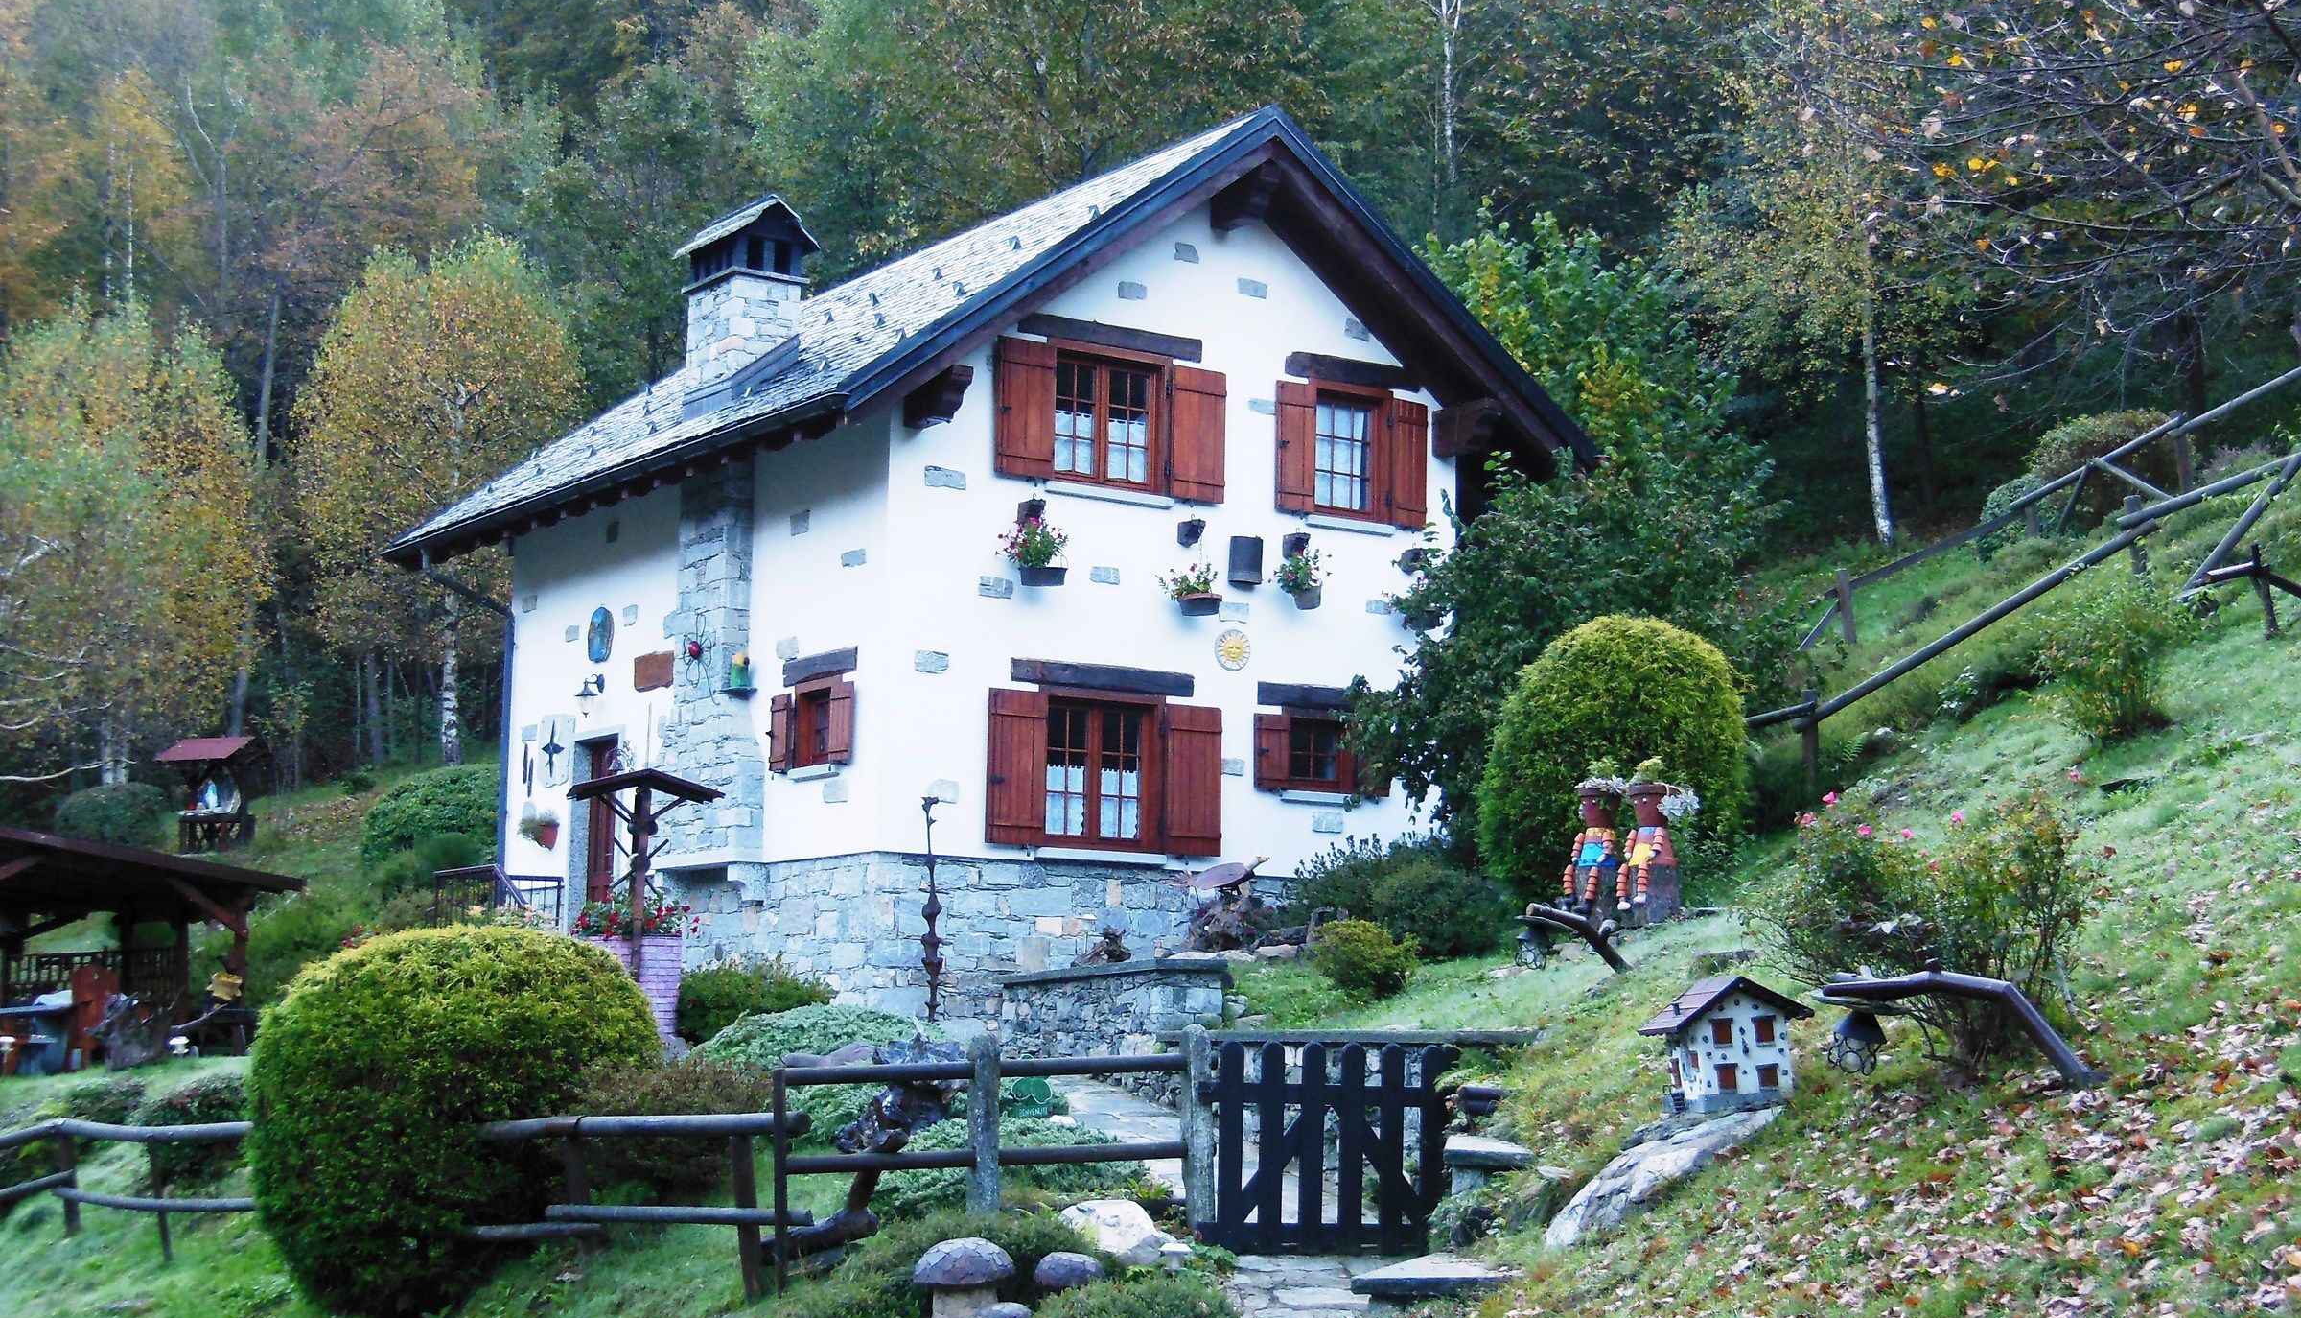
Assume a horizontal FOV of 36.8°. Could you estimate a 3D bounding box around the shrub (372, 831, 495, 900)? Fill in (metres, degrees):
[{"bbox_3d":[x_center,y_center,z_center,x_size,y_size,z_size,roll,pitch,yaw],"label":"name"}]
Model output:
[{"bbox_3d":[-7.281,2.066,35.000,1.300,0.800,1.100,2,-8,-12],"label":"shrub"}]

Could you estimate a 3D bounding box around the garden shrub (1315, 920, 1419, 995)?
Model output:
[{"bbox_3d":[1.398,1.940,22.400,0.660,0.510,0.620,1,-7,0],"label":"garden shrub"}]

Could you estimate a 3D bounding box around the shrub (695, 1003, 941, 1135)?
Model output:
[{"bbox_3d":[-2.015,2.496,21.000,1.500,0.800,1.250,1,-8,-5],"label":"shrub"}]

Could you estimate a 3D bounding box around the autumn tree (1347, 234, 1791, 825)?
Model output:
[{"bbox_3d":[3.604,-1.059,29.300,3.700,5.500,3.400,0,-8,7],"label":"autumn tree"}]

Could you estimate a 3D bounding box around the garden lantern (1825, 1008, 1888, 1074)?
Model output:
[{"bbox_3d":[2.824,1.525,13.800,0.240,0.260,0.240,-1,-8,11],"label":"garden lantern"}]

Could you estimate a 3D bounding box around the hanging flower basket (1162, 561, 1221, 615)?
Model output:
[{"bbox_3d":[0.319,-0.546,27.289,0.400,0.410,0.300,6,-9,-34],"label":"hanging flower basket"}]

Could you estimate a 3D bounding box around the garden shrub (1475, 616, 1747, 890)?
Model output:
[{"bbox_3d":[2.841,0.593,21.300,1.650,1.750,1.650,1,-7,0],"label":"garden shrub"}]

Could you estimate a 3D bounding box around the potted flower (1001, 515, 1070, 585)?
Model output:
[{"bbox_3d":[-0.839,-0.793,25.212,0.440,0.500,0.350,6,-8,-32],"label":"potted flower"}]

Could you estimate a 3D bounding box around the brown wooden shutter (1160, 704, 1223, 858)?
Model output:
[{"bbox_3d":[0.338,1.015,29.083,0.560,1.228,0.050,6,-8,-32],"label":"brown wooden shutter"}]

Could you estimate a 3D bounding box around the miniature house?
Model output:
[{"bbox_3d":[2.132,1.429,12.750,0.540,0.490,0.370,-3,-7,-14],"label":"miniature house"}]

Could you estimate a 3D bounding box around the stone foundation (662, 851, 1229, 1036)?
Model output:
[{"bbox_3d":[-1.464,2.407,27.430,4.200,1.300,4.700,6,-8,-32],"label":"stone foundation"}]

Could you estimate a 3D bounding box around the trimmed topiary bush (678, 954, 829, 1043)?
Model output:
[{"bbox_3d":[-3.283,2.824,28.500,1.300,0.780,1.100,1,-7,0],"label":"trimmed topiary bush"}]

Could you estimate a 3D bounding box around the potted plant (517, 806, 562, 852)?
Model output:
[{"bbox_3d":[-5.911,1.634,33.429,0.320,0.430,0.400,6,-8,-32],"label":"potted plant"}]

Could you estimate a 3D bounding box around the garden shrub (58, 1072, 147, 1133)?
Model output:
[{"bbox_3d":[-7.428,3.154,24.500,0.650,0.500,0.600,1,-7,0],"label":"garden shrub"}]

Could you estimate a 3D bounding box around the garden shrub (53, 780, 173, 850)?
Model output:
[{"bbox_3d":[-12.904,1.979,43.000,1.550,1.050,1.400,3,-8,-17],"label":"garden shrub"}]

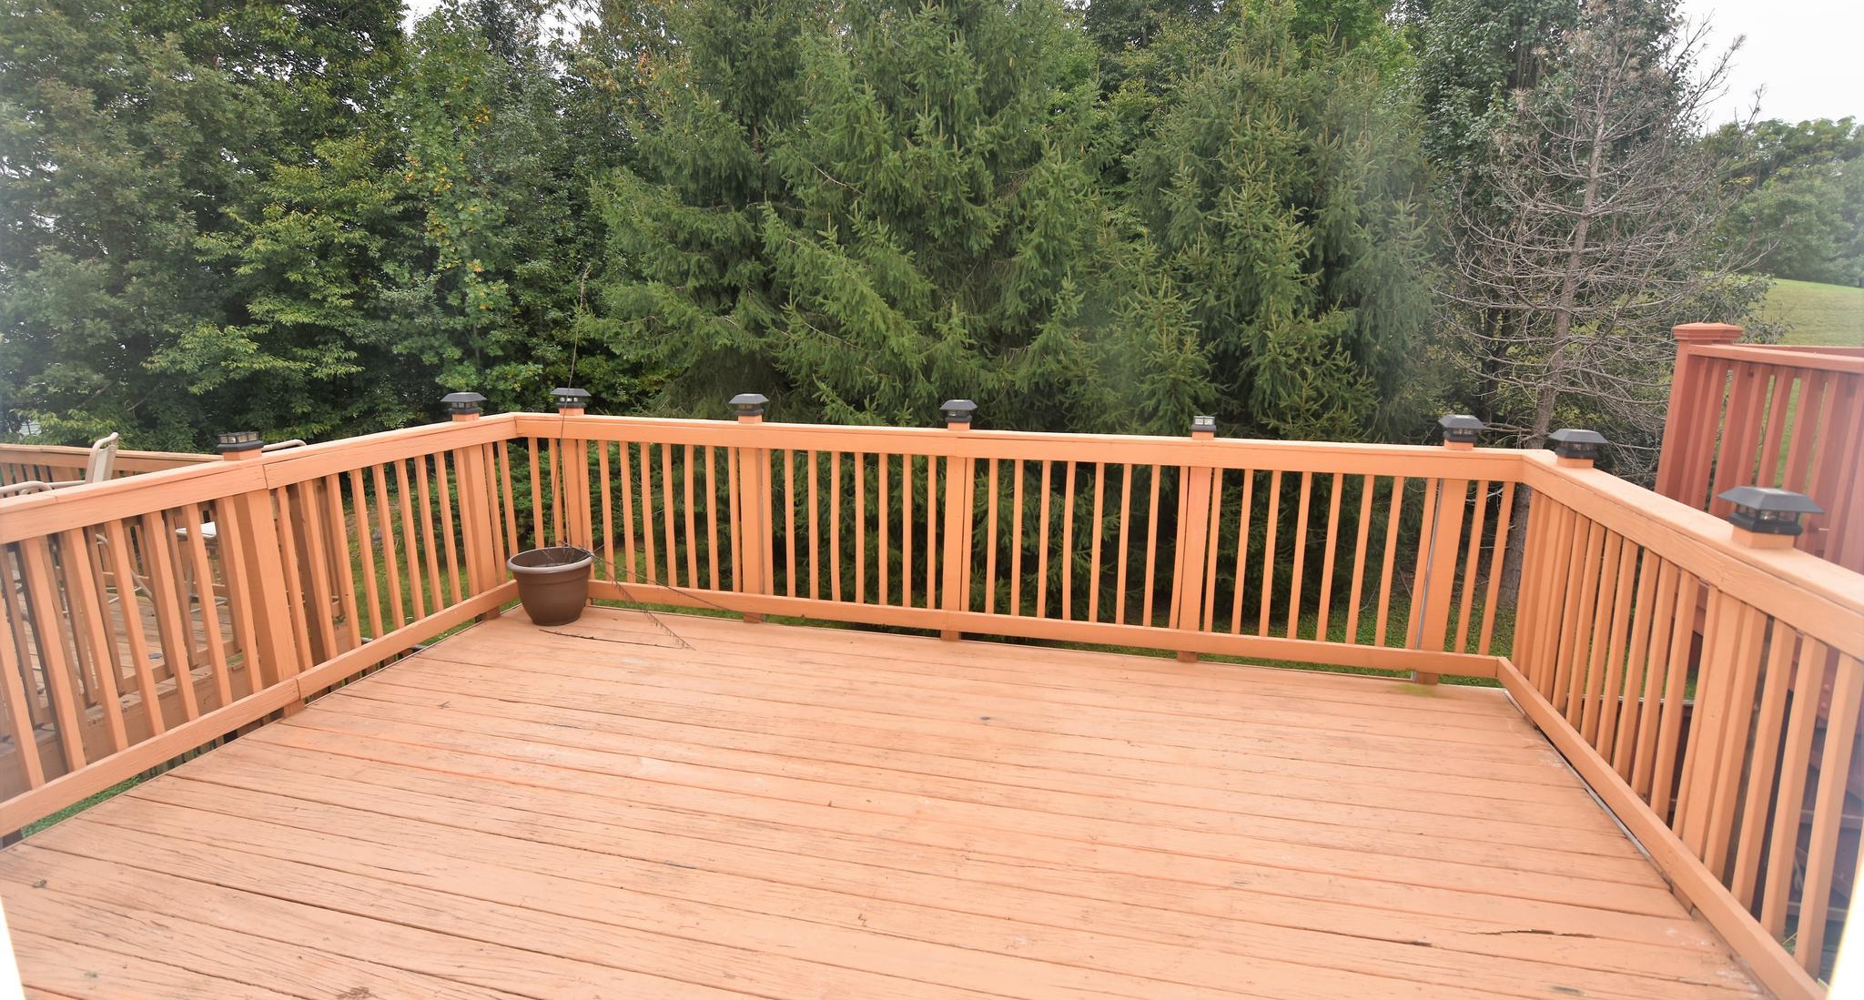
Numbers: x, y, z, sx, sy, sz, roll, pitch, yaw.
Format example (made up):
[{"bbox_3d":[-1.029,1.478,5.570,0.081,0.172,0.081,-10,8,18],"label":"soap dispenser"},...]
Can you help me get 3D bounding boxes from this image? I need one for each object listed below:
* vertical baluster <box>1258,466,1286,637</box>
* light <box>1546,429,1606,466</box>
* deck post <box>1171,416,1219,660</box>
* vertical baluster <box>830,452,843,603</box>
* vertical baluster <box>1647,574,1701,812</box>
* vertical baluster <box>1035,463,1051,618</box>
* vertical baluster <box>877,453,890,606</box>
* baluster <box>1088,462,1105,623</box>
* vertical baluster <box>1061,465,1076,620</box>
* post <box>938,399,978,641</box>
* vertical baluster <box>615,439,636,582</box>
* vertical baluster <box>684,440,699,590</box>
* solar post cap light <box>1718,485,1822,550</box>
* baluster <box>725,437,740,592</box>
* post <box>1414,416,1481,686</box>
[{"bbox_3d":[1.512,0.245,3.716,0.038,0.820,0.038,3,13,13],"label":"vertical baluster"},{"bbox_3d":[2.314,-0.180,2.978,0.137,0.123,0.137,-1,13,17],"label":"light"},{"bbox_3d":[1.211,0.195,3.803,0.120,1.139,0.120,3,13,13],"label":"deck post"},{"bbox_3d":[-0.485,0.135,4.162,0.038,0.820,0.038,3,13,13],"label":"vertical baluster"},{"bbox_3d":[2.056,0.525,2.297,0.036,0.771,0.036,0,12,17],"label":"vertical baluster"},{"bbox_3d":[0.532,0.190,3.935,0.038,0.820,0.038,3,13,13],"label":"vertical baluster"},{"bbox_3d":[-0.240,0.148,4.106,0.038,0.820,0.038,3,13,13],"label":"vertical baluster"},{"bbox_3d":[0.770,0.203,3.881,0.038,0.820,0.038,3,13,13],"label":"baluster"},{"bbox_3d":[0.637,0.192,3.819,0.038,0.867,0.038,3,11,12],"label":"vertical baluster"},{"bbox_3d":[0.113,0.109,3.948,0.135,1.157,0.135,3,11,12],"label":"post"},{"bbox_3d":[-1.621,0.070,4.420,0.038,0.820,0.038,3,13,13],"label":"vertical baluster"},{"bbox_3d":[-1.195,0.086,4.137,0.036,0.769,0.036,3,13,12],"label":"vertical baluster"},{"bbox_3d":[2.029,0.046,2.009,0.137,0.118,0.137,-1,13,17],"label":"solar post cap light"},{"bbox_3d":[-1.018,0.103,4.280,0.038,0.820,0.038,3,13,13],"label":"baluster"},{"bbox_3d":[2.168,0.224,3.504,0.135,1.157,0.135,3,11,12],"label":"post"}]

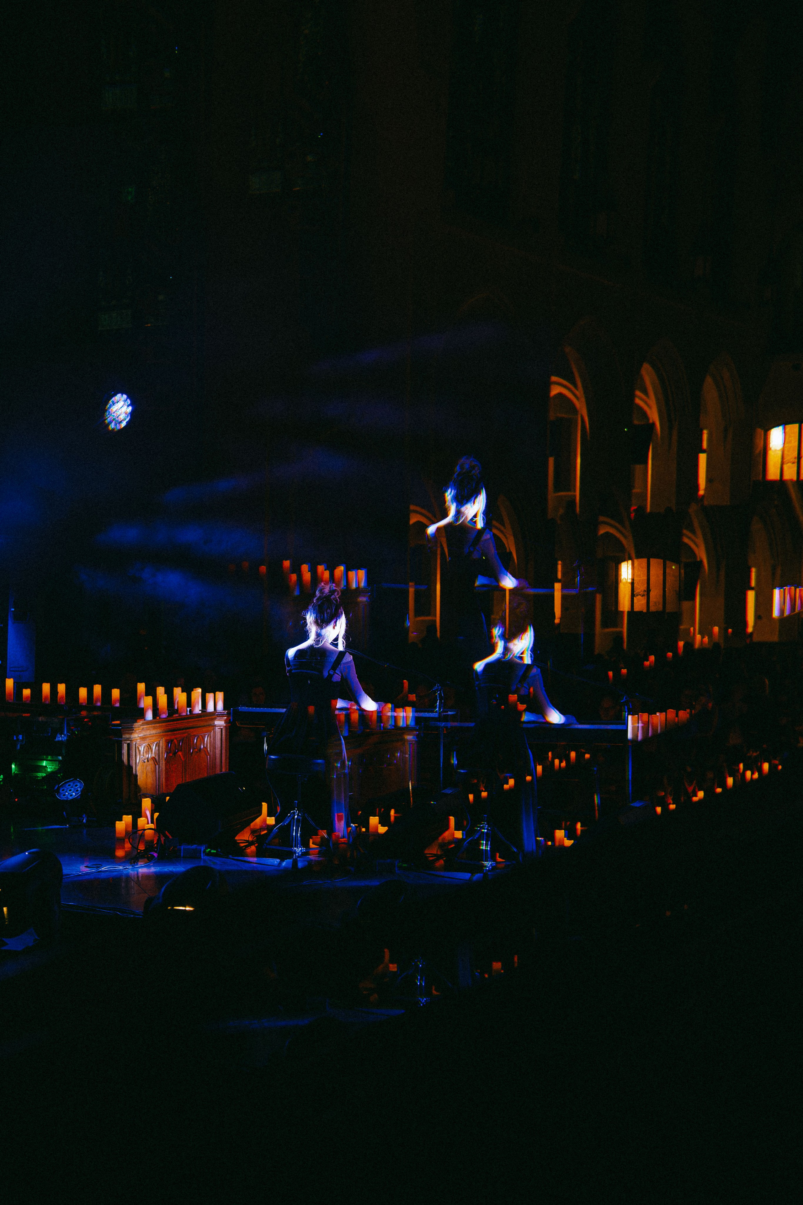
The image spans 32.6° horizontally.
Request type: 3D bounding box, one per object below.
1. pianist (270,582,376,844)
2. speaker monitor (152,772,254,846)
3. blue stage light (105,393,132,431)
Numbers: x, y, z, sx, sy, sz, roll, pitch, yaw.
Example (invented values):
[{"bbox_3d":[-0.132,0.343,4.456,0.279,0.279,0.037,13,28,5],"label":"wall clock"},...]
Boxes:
[{"bbox_3d":[-0.425,0.630,7.600,0.500,1.420,0.730,0,0,27],"label":"pianist"},{"bbox_3d":[-1.130,1.225,8.100,0.410,0.340,0.570,0,0,23],"label":"speaker monitor"},{"bbox_3d":[-1.830,-1.230,8.800,0.220,0.280,0.260,24,14,33],"label":"blue stage light"}]

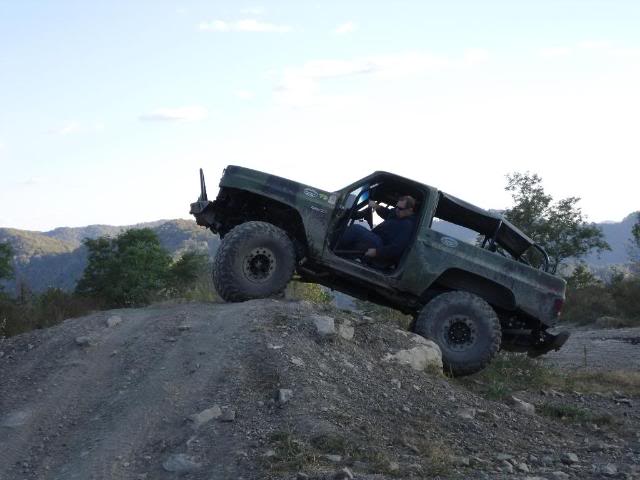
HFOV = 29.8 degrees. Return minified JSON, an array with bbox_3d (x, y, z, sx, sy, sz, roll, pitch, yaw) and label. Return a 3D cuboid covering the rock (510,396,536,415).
[{"bbox_3d":[1.889,1.536,11.158,0.240,0.147,0.192,0,-1,0],"label":"rock"}]

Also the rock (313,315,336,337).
[{"bbox_3d":[0.049,0.936,13.163,0.262,0.219,0.209,0,-1,0],"label":"rock"}]

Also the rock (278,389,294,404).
[{"bbox_3d":[-0.294,1.372,10.534,0.140,0.129,0.112,0,-1,0],"label":"rock"}]

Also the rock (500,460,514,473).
[{"bbox_3d":[1.265,1.528,8.107,0.094,0.073,0.075,0,-1,0],"label":"rock"}]

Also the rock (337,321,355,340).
[{"bbox_3d":[0.277,0.983,13.047,0.195,0.201,0.156,0,-1,0],"label":"rock"}]

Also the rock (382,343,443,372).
[{"bbox_3d":[1.044,1.326,13.561,0.669,0.281,0.535,0,-1,0],"label":"rock"}]

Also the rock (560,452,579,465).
[{"bbox_3d":[1.748,1.531,8.420,0.126,0.074,0.101,0,-1,0],"label":"rock"}]

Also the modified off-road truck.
[{"bbox_3d":[0.852,0.217,15.436,5.040,2.150,2.100,19,4,12],"label":"modified off-road truck"}]

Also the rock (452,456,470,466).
[{"bbox_3d":[1.004,1.572,8.531,0.127,0.060,0.102,0,-1,0],"label":"rock"}]

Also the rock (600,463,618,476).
[{"bbox_3d":[1.920,1.522,7.969,0.119,0.083,0.095,0,-1,0],"label":"rock"}]

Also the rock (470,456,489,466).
[{"bbox_3d":[1.132,1.572,8.531,0.127,0.060,0.102,0,-1,0],"label":"rock"}]

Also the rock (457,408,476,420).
[{"bbox_3d":[1.359,1.618,11.144,0.185,0.096,0.148,0,-1,0],"label":"rock"}]

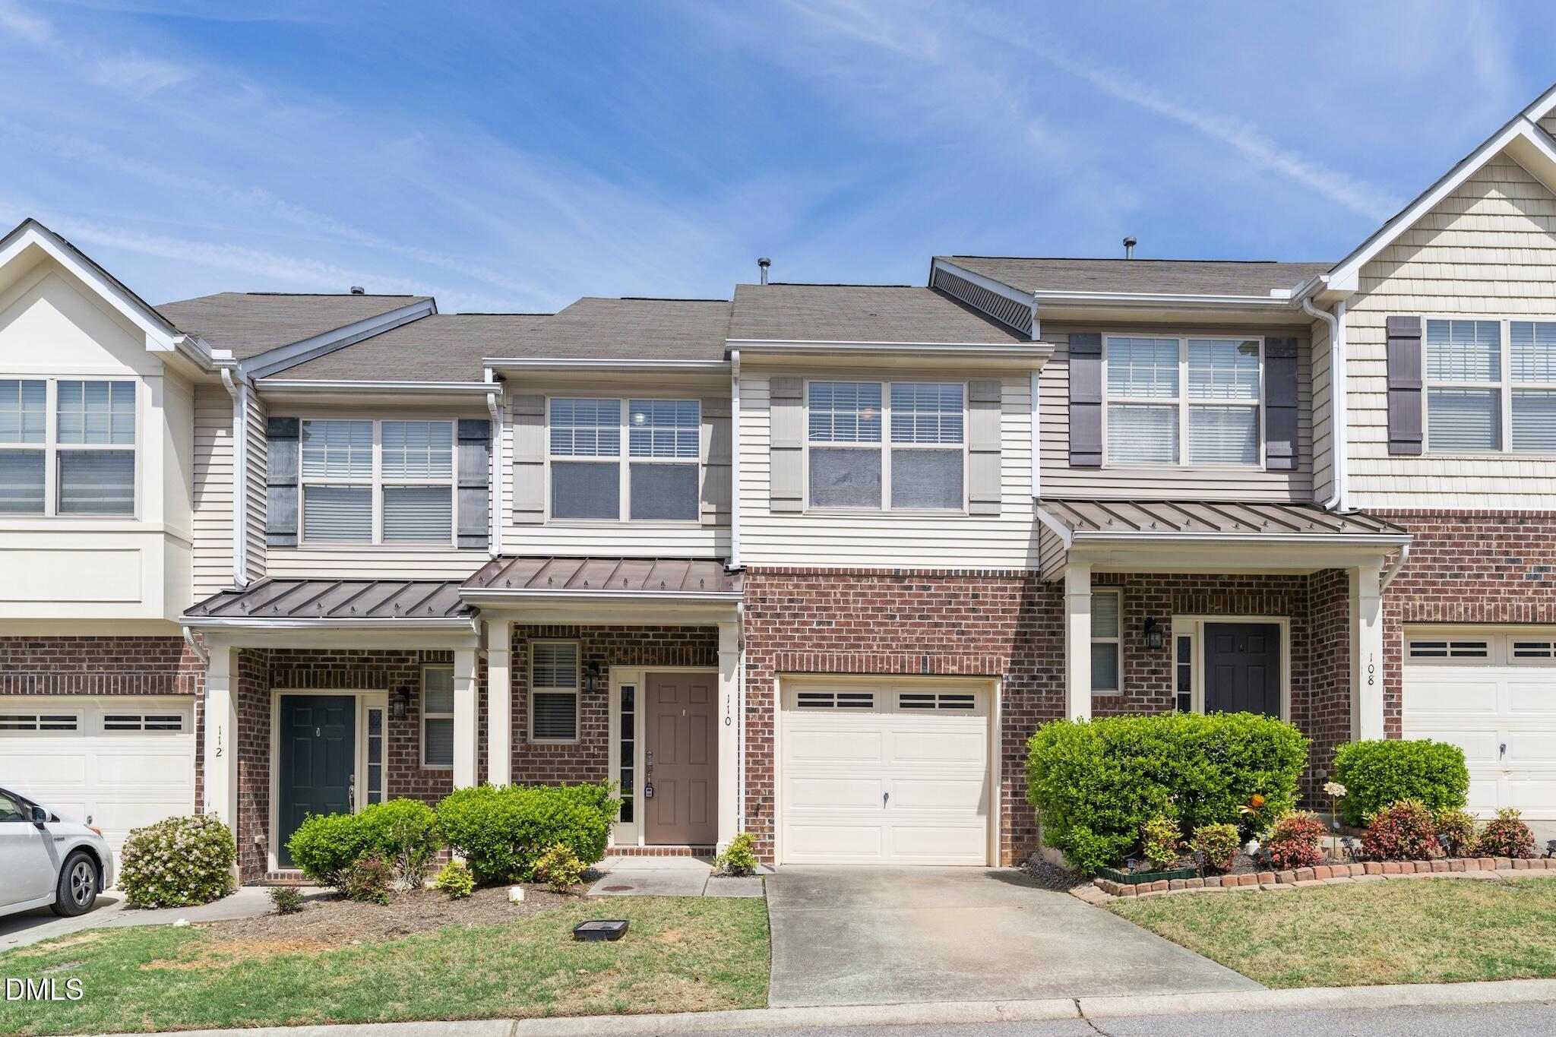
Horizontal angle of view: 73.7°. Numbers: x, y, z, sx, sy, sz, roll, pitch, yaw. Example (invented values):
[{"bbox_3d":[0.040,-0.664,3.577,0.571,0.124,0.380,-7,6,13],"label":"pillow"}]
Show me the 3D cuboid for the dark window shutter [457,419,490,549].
[{"bbox_3d":[-3.558,-0.405,12.120,0.385,1.510,0.050,0,-1,-1],"label":"dark window shutter"}]

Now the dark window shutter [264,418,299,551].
[{"bbox_3d":[-5.666,-0.422,11.885,0.365,1.482,0.050,0,-1,-2],"label":"dark window shutter"}]

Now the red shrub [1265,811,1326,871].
[{"bbox_3d":[4.239,2.641,8.500,0.480,0.470,0.460,0,-1,-1],"label":"red shrub"}]

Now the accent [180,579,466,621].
[{"bbox_3d":[-4.606,0.865,11.262,2.888,0.345,1.370,0,-1,-2],"label":"accent"}]

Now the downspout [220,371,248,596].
[{"bbox_3d":[-5.825,-0.417,11.164,0.182,2.387,0.380,0,-1,-2],"label":"downspout"}]

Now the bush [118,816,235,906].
[{"bbox_3d":[-5.892,3.279,10.160,1.150,0.870,1.020,0,-1,-2],"label":"bush"}]

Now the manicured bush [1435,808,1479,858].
[{"bbox_3d":[5.563,2.576,8.500,0.360,0.400,0.360,0,-1,-1],"label":"manicured bush"}]

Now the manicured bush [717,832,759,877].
[{"bbox_3d":[-0.424,3.517,10.976,0.450,0.440,0.430,0,-1,-2],"label":"manicured bush"}]

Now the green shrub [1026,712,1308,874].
[{"bbox_3d":[3.761,2.615,10.043,2.600,1.430,1.100,0,-1,-2],"label":"green shrub"}]

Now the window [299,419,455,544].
[{"bbox_3d":[-4.606,-0.428,11.933,1.789,1.442,0.120,0,-1,-2],"label":"window"}]

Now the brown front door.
[{"bbox_3d":[-1.106,2.809,12.100,0.890,2.000,0.070,0,-1,-1],"label":"brown front door"}]

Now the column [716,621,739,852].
[{"bbox_3d":[-0.517,2.371,10.900,0.240,2.550,0.240,0,-1,-1],"label":"column"}]

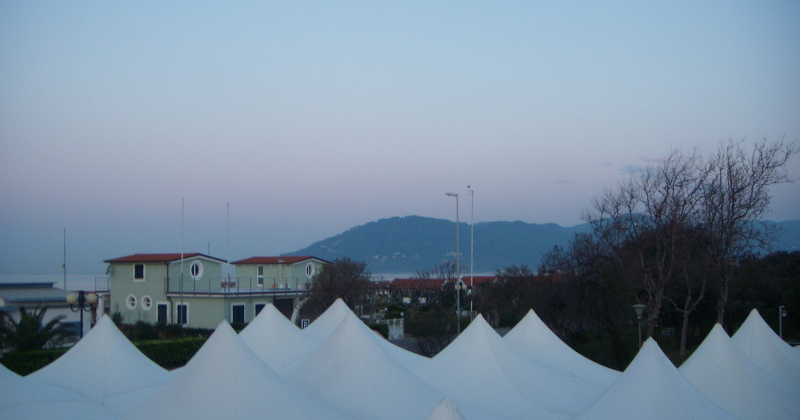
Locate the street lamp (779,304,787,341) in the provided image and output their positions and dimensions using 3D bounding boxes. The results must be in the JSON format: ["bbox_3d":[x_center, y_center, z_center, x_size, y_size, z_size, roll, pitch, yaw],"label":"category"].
[{"bbox_3d":[14.814,5.461,33.944,0.340,3.600,0.250,0,-4,0],"label":"street lamp"}]

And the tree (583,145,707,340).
[{"bbox_3d":[13.653,2.443,47.829,6.600,11.610,6.000,0,-4,0],"label":"tree"}]

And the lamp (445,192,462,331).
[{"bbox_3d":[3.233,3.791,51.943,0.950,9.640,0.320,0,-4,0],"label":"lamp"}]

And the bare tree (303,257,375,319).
[{"bbox_3d":[-4.342,6.336,62.004,5.100,6.090,4.800,0,-4,0],"label":"bare tree"}]

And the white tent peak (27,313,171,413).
[{"bbox_3d":[-6.634,3.207,19.740,3.300,1.680,3.300,-2,-5,27],"label":"white tent peak"}]

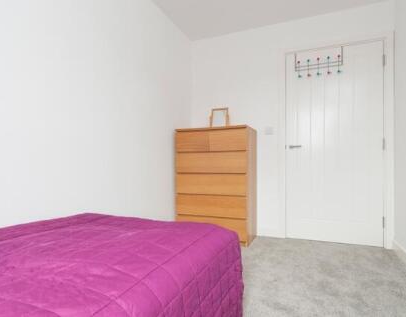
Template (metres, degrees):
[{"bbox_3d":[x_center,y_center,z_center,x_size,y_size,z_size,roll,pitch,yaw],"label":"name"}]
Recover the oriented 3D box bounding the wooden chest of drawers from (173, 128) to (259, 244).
[{"bbox_3d":[0.165,0.283,2.725,0.800,1.230,0.480,0,1,22],"label":"wooden chest of drawers"}]

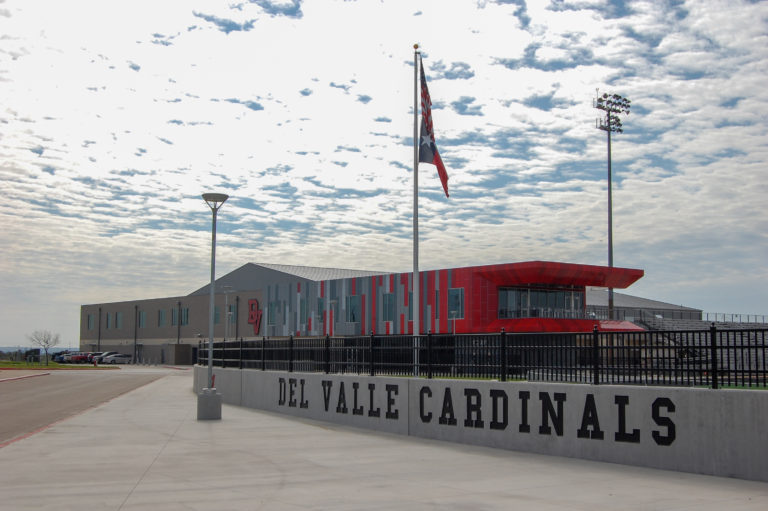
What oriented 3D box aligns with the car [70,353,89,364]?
[{"bbox_3d":[-47.444,16.367,156.135,4.800,1.750,1.900,5,-7,-40],"label":"car"}]

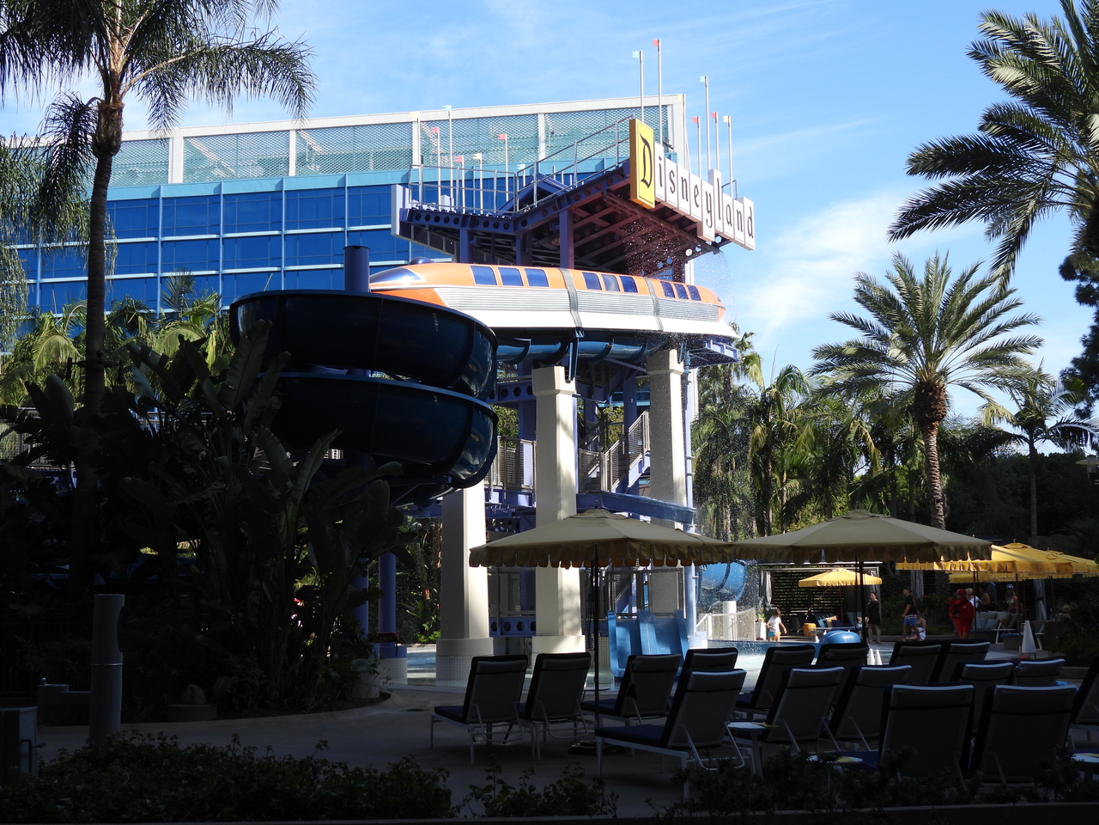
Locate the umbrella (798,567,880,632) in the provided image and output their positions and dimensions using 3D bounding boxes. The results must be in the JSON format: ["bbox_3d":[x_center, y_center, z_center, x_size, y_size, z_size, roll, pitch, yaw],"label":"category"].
[{"bbox_3d":[10.044,6.618,46.952,2.856,2.443,2.754,-3,-8,20],"label":"umbrella"}]

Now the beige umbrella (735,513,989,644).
[{"bbox_3d":[3.763,2.493,16.356,3.050,2.750,2.950,-3,-8,14],"label":"beige umbrella"}]

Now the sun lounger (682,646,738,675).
[{"bbox_3d":[1.566,3.332,16.057,0.690,1.070,1.680,2,-8,-22],"label":"sun lounger"}]

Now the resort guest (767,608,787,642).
[{"bbox_3d":[7.227,6.834,43.326,0.459,1.204,0.357,-1,-8,6],"label":"resort guest"}]

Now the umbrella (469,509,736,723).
[{"bbox_3d":[0.556,2.329,14.684,2.907,2.578,2.774,-2,-8,13],"label":"umbrella"}]

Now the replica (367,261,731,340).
[{"bbox_3d":[0.630,-2.399,30.311,1.550,1.340,12.130,-7,-3,40],"label":"replica"}]

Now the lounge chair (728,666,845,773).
[{"bbox_3d":[1.980,2.773,12.364,0.683,1.051,1.612,3,-9,-26],"label":"lounge chair"}]

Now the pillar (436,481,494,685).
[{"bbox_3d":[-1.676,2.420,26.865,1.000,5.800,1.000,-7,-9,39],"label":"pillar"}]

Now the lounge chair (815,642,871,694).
[{"bbox_3d":[3.145,3.375,16.561,0.690,1.070,1.680,3,-8,-25],"label":"lounge chair"}]

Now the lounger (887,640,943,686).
[{"bbox_3d":[4.069,3.311,16.550,0.683,1.051,1.612,2,-8,-22],"label":"lounger"}]

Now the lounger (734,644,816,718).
[{"bbox_3d":[2.503,3.370,16.452,0.690,1.070,1.680,3,-8,-25],"label":"lounger"}]

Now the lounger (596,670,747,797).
[{"bbox_3d":[1.144,2.892,12.626,0.690,1.070,1.680,3,-8,-25],"label":"lounger"}]

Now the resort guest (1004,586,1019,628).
[{"bbox_3d":[14.027,6.160,41.348,0.490,1.775,0.347,-5,-9,28],"label":"resort guest"}]

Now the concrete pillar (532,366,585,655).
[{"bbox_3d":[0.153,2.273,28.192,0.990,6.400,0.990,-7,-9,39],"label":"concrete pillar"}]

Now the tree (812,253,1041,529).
[{"bbox_3d":[13.796,1.066,48.720,7.956,13.837,7.548,-1,-8,0],"label":"tree"}]

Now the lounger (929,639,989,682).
[{"bbox_3d":[4.763,3.358,16.954,0.683,1.051,1.612,2,-8,-22],"label":"lounger"}]

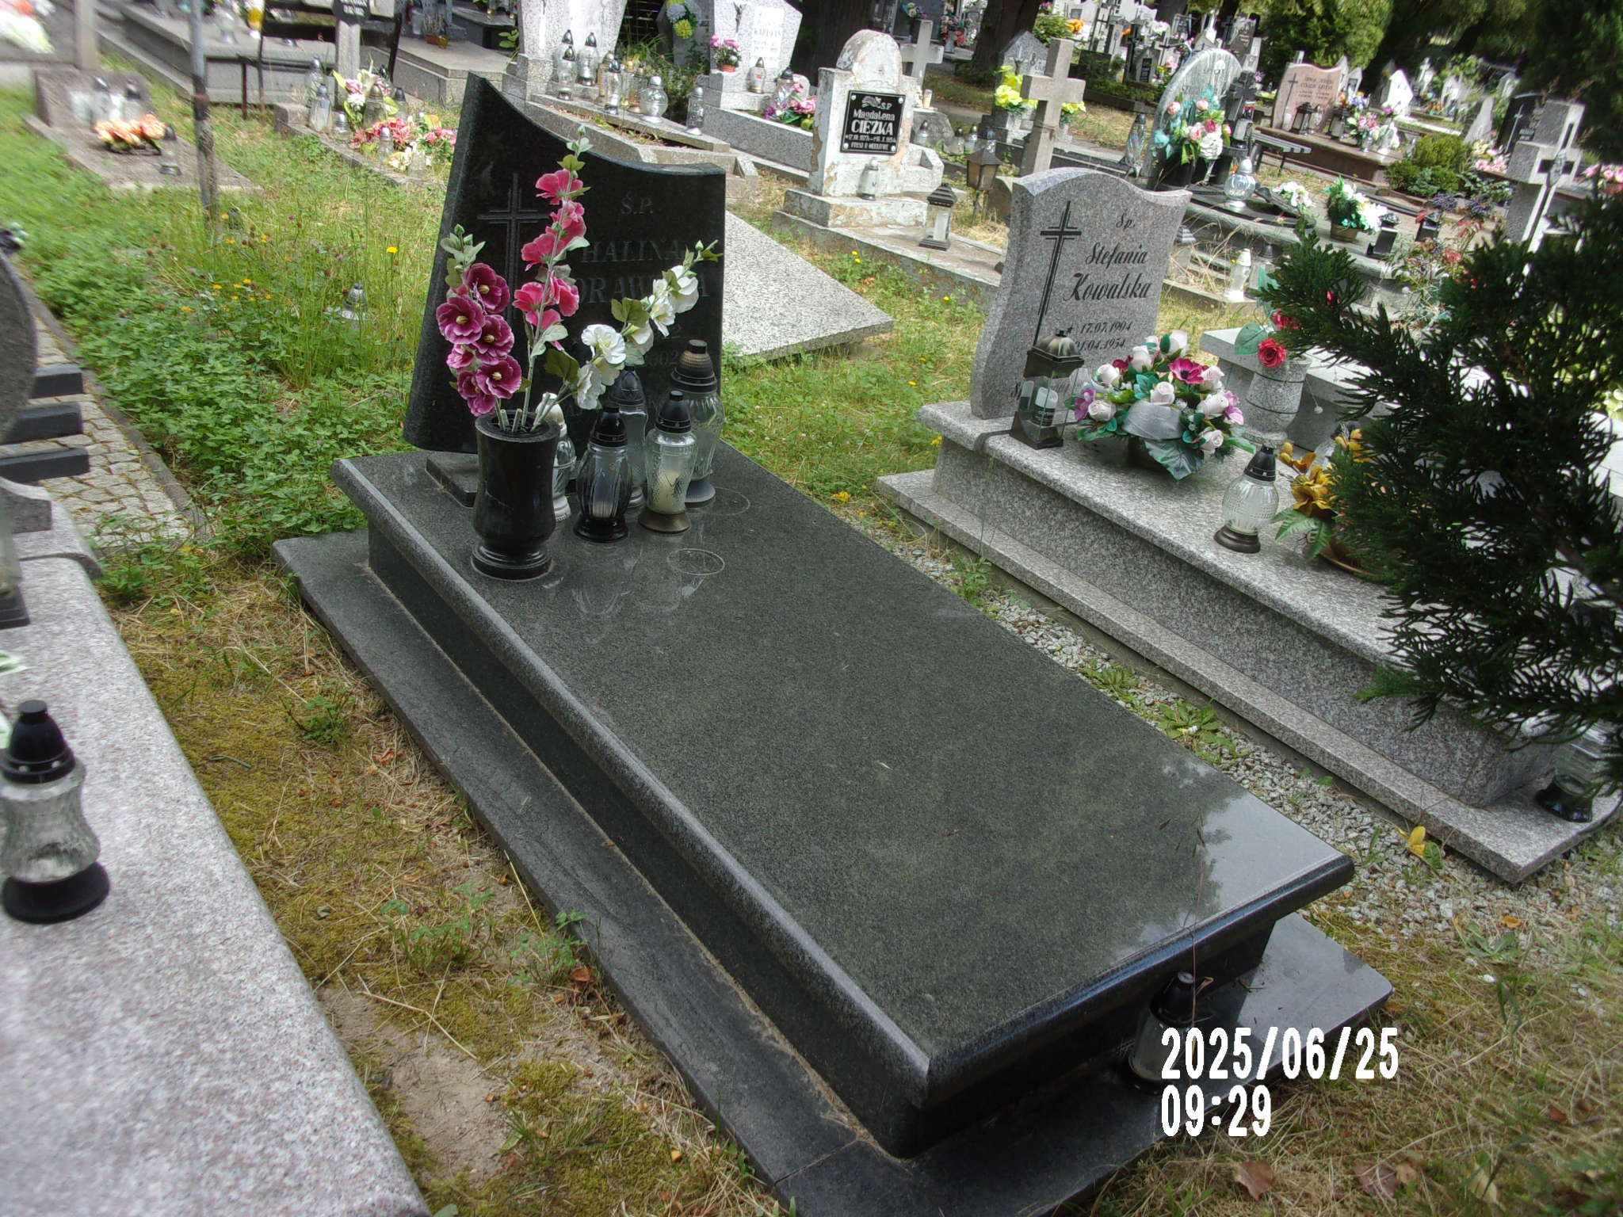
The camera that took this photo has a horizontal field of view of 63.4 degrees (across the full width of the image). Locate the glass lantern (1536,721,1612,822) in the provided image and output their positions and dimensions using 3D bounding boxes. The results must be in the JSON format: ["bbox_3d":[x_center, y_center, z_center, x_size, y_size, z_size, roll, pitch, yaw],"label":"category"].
[{"bbox_3d":[1.495,0.264,2.509,0.115,0.270,0.115,-12,33,-37],"label":"glass lantern"}]

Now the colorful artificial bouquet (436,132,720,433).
[{"bbox_3d":[-0.405,-0.542,2.232,0.480,0.490,0.240,-3,26,-24],"label":"colorful artificial bouquet"}]

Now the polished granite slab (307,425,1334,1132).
[{"bbox_3d":[-0.091,0.127,2.331,0.869,0.225,1.819,-12,34,-36],"label":"polished granite slab"}]

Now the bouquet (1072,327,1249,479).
[{"bbox_3d":[0.962,-0.560,3.616,0.430,0.320,0.360,4,24,-11],"label":"bouquet"}]

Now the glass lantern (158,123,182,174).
[{"bbox_3d":[-2.754,-1.968,5.636,0.090,0.190,0.090,-11,30,-37],"label":"glass lantern"}]

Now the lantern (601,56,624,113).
[{"bbox_3d":[-1.254,-3.291,8.241,0.115,0.300,0.115,7,23,-3],"label":"lantern"}]

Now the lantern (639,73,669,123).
[{"bbox_3d":[-0.876,-2.863,7.350,0.162,0.228,0.162,8,26,-4],"label":"lantern"}]

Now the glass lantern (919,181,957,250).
[{"bbox_3d":[0.618,-1.880,6.267,0.140,0.279,0.140,13,27,6],"label":"glass lantern"}]

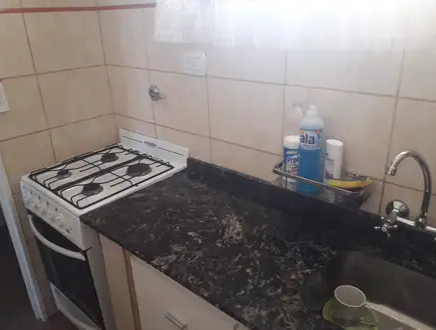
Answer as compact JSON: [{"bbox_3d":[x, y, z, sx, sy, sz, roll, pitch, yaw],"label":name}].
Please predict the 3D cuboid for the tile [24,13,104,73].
[{"bbox_3d":[-0.692,-0.570,1.646,0.010,0.251,0.352,17,30,38],"label":"tile"}]

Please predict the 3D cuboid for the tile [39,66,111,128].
[{"bbox_3d":[-0.683,-0.338,1.744,0.010,0.251,0.352,17,30,38],"label":"tile"}]

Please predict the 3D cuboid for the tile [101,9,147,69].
[{"bbox_3d":[-0.437,-0.585,1.659,0.347,0.251,0.010,17,30,38],"label":"tile"}]

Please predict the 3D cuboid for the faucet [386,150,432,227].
[{"bbox_3d":[0.511,0.065,0.953,0.125,0.205,0.092,9,25,25],"label":"faucet"}]

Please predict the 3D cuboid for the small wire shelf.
[{"bbox_3d":[0.323,0.063,1.129,0.280,0.080,0.122,17,30,38],"label":"small wire shelf"}]

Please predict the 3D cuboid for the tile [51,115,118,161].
[{"bbox_3d":[-0.675,-0.105,1.842,0.010,0.251,0.352,17,30,38],"label":"tile"}]

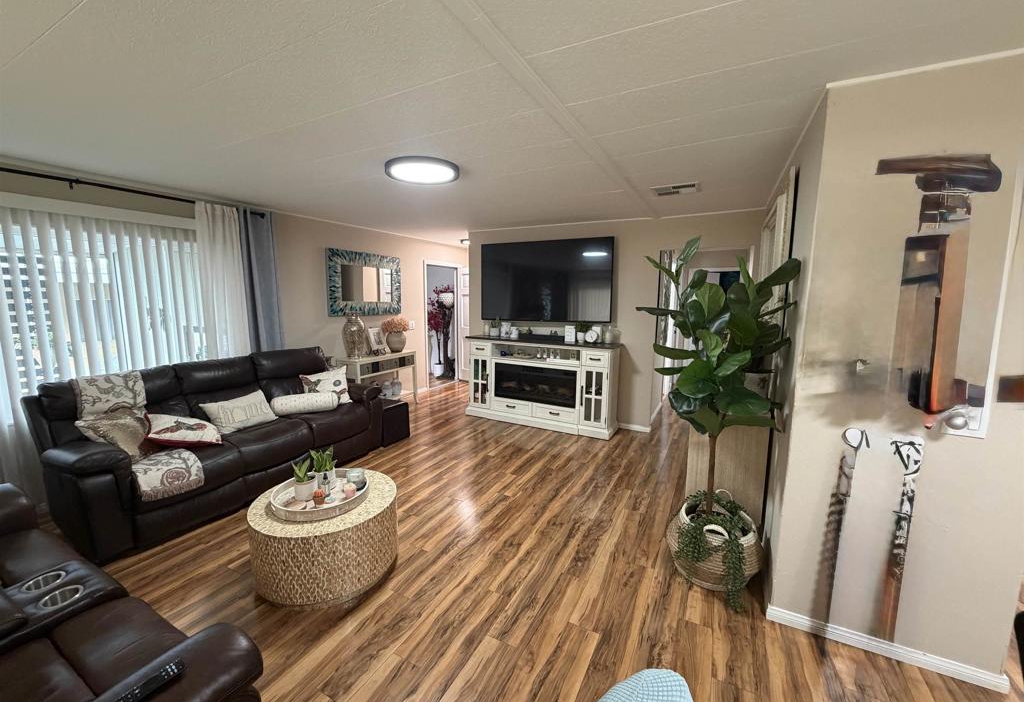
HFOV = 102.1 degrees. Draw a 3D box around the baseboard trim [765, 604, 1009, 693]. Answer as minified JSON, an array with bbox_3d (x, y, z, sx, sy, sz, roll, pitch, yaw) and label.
[{"bbox_3d":[1.549,1.257,1.766,0.786,0.064,0.019,5,8,28],"label":"baseboard trim"}]

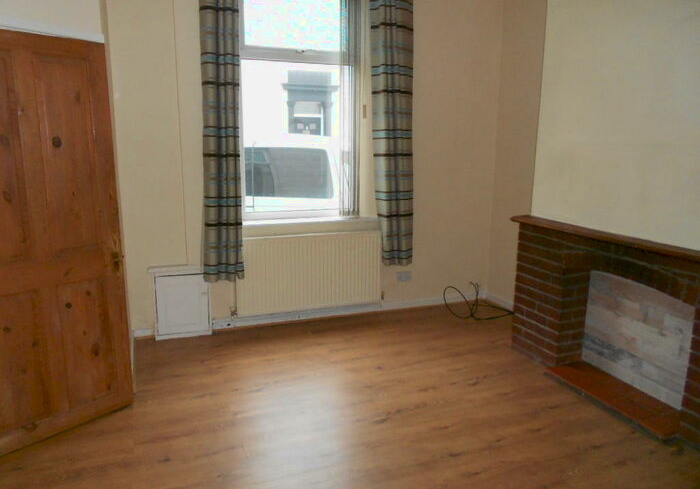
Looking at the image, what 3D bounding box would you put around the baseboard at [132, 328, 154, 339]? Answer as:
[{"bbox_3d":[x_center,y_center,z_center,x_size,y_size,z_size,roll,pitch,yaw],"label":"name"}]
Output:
[{"bbox_3d":[-1.530,0.655,3.906,0.146,0.063,0.020,-4,12,-21],"label":"baseboard"}]

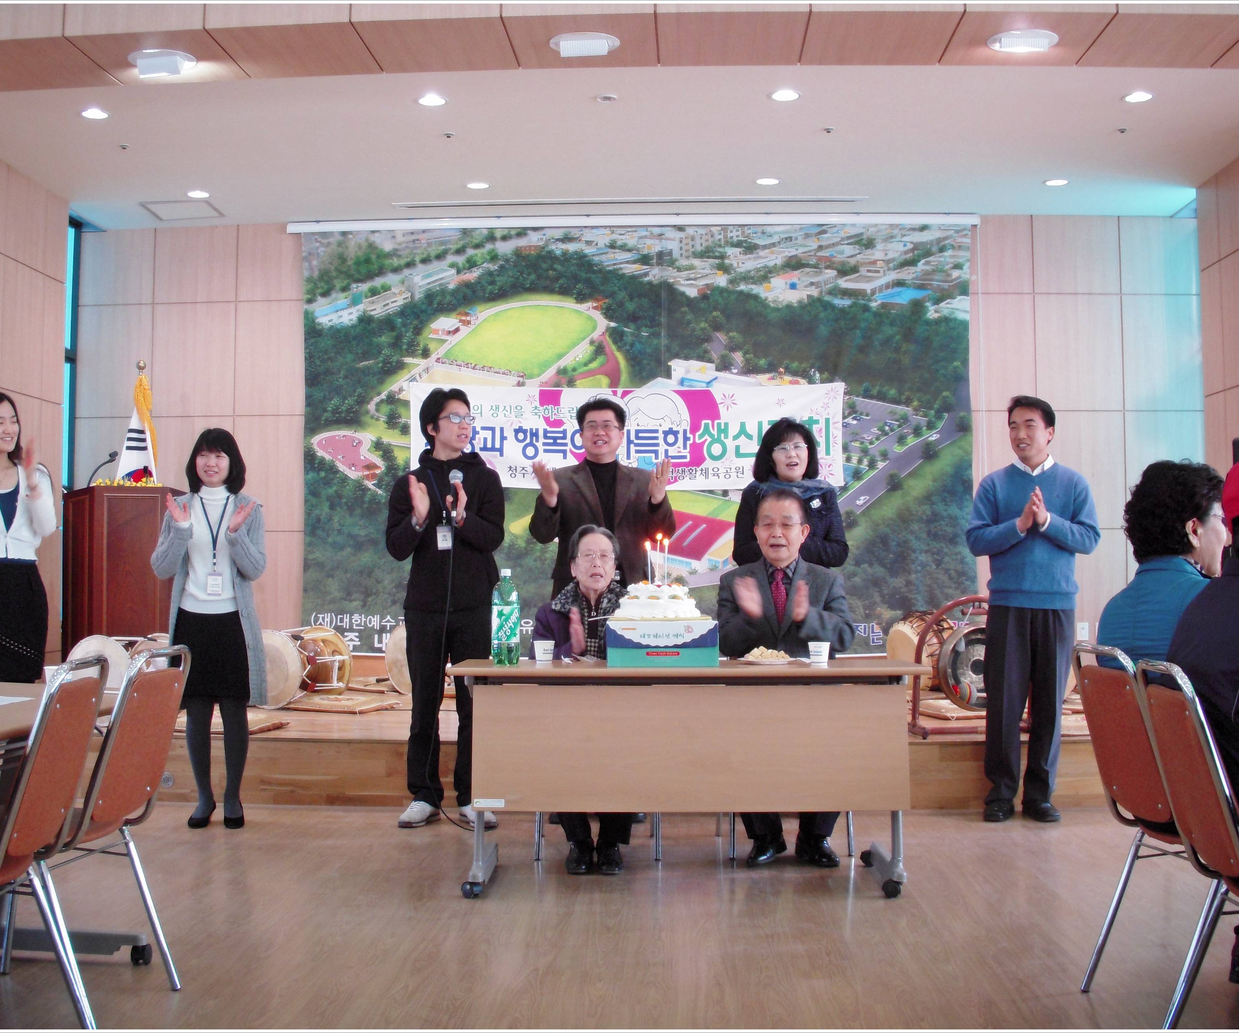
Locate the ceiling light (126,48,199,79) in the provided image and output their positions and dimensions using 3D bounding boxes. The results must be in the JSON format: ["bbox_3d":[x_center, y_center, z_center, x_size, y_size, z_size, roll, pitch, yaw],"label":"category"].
[{"bbox_3d":[-1.950,-1.932,6.470,0.280,0.085,0.270,0,-2,2],"label":"ceiling light"}]

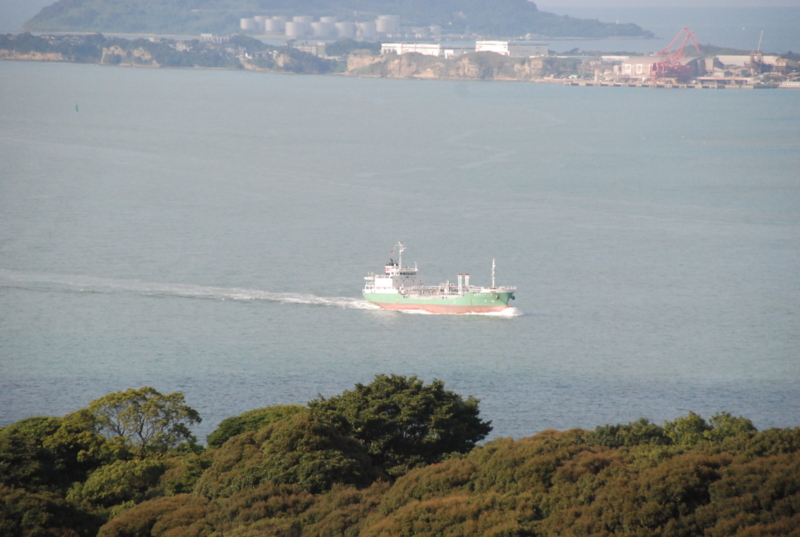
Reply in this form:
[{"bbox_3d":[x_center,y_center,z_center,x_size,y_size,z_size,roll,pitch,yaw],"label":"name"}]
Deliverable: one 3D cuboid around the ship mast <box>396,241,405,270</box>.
[{"bbox_3d":[0.195,-3.334,1855.882,1.800,7.800,1.300,-2,3,-31],"label":"ship mast"}]

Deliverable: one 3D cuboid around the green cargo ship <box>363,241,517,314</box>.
[{"bbox_3d":[11.963,3.547,1837.082,11.200,19.500,72.000,-2,3,-31],"label":"green cargo ship"}]

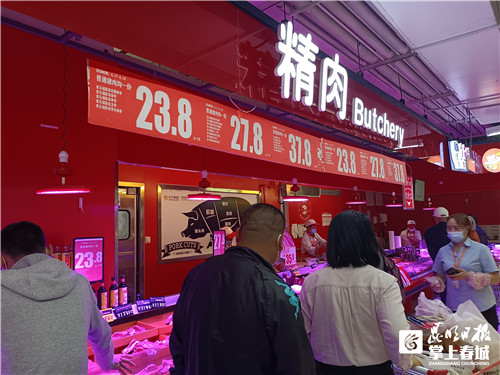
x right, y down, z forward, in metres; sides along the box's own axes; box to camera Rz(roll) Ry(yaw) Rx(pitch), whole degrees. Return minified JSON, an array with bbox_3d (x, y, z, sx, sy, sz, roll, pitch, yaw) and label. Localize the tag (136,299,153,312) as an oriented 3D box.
[{"bbox_3d":[-0.784,0.880,2.687,0.015,0.080,0.100,-28,-21,36],"label":"tag"}]

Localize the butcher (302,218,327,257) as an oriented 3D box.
[{"bbox_3d":[0.965,1.284,5.400,0.420,1.580,0.520,-6,-7,41],"label":"butcher"}]

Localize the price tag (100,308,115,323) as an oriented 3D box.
[{"bbox_3d":[-0.957,0.857,2.414,0.015,0.083,0.090,-28,-21,36],"label":"price tag"}]

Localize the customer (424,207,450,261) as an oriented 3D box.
[{"bbox_3d":[2.545,1.117,4.700,0.500,1.700,0.340,-1,-5,-8],"label":"customer"}]

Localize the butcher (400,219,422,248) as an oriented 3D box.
[{"bbox_3d":[3.577,1.481,7.900,0.480,1.540,0.360,-4,-6,26],"label":"butcher"}]

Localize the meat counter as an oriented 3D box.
[{"bbox_3d":[1.737,1.529,5.016,1.150,0.980,5.400,-6,-7,41],"label":"meat counter"}]

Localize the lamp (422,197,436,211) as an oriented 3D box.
[{"bbox_3d":[3.788,0.343,7.600,0.290,0.270,0.290,-6,-7,41],"label":"lamp"}]

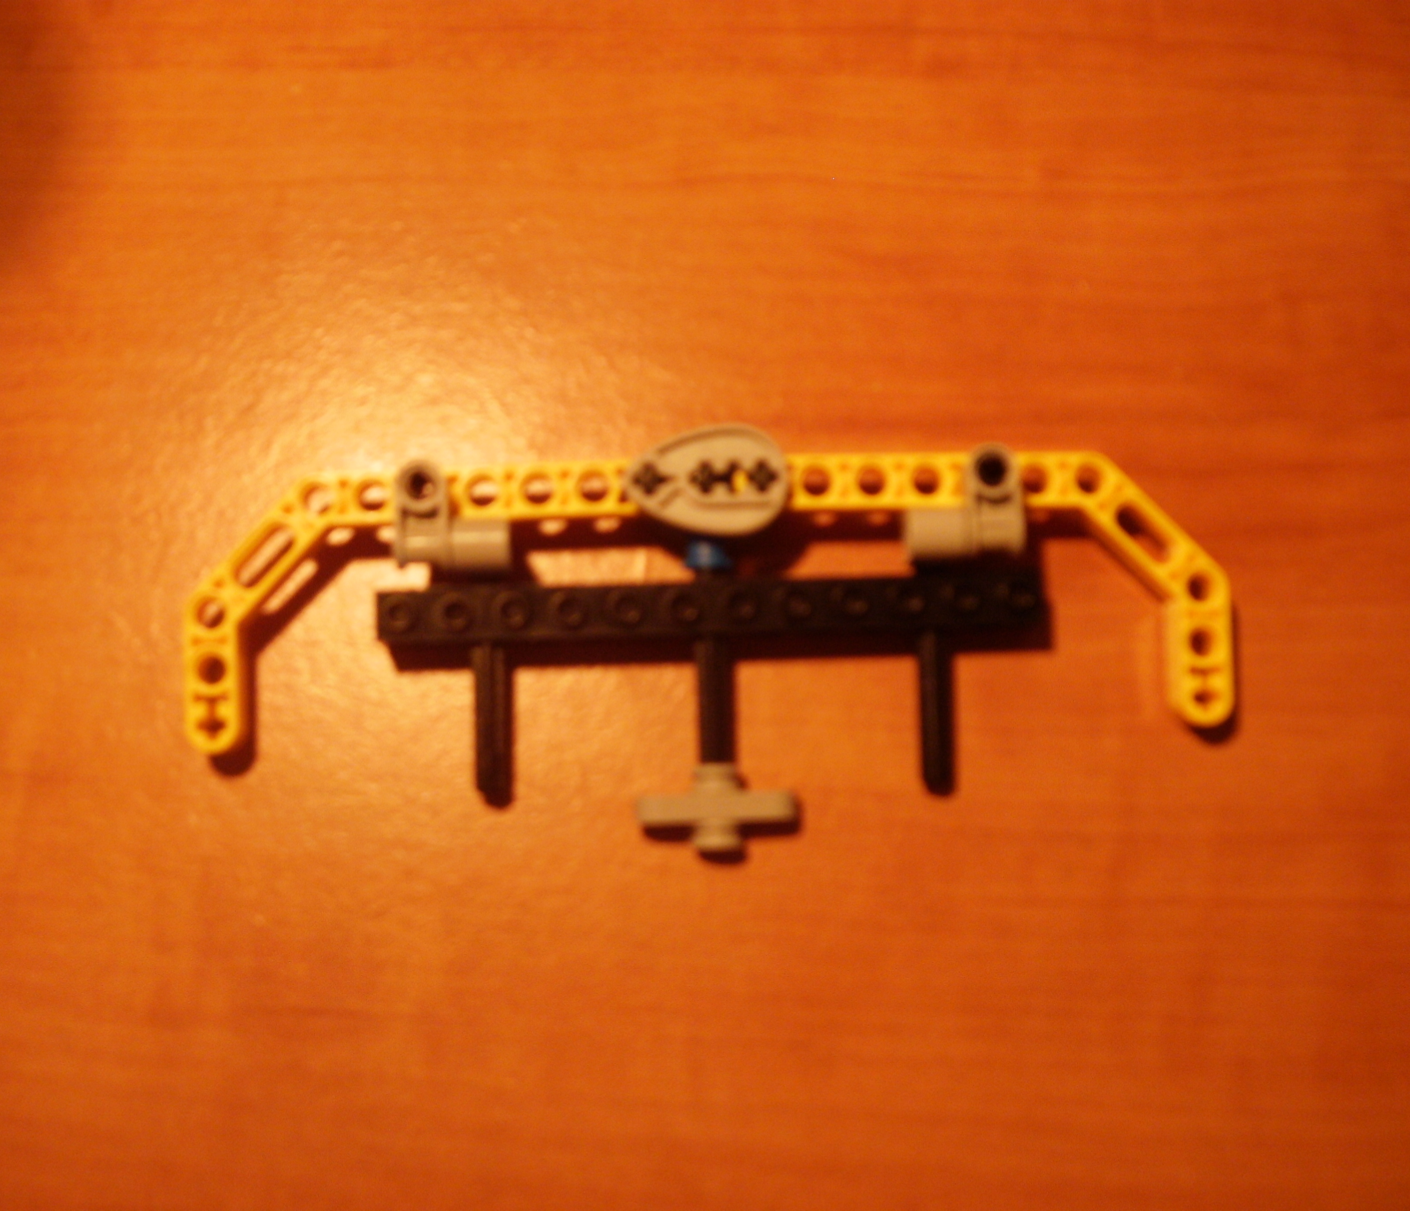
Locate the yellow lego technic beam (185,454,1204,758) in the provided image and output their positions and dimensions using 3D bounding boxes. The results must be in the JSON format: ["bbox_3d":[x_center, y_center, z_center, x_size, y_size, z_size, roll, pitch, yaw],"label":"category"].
[{"bbox_3d":[0.001,-0.001,0.239,0.151,0.008,0.042,-1,84,-1],"label":"yellow lego technic beam"}]

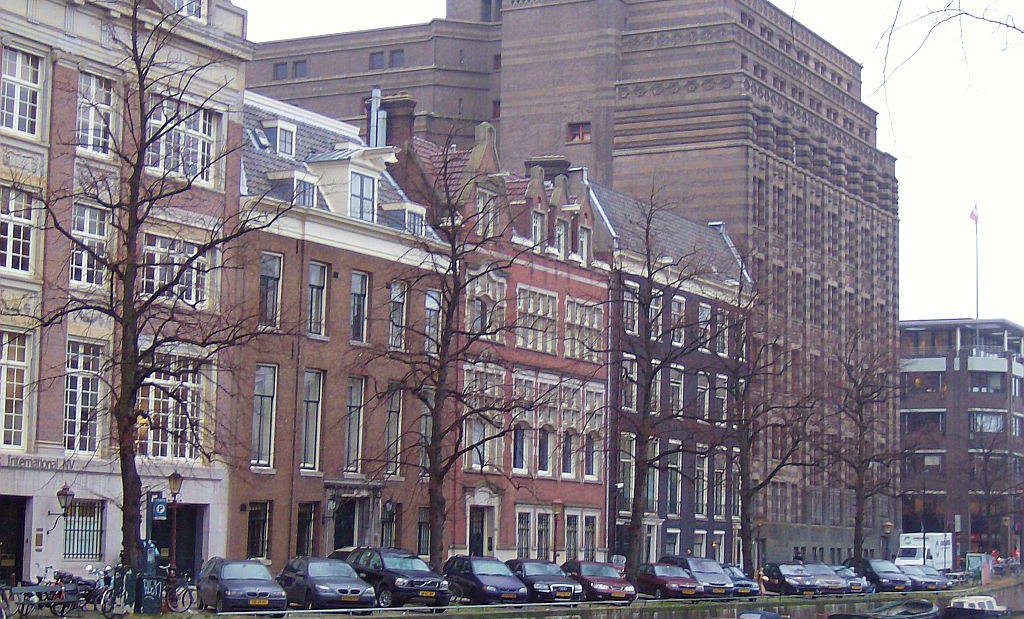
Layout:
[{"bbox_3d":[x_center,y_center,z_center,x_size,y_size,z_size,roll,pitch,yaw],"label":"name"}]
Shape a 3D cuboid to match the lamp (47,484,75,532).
[{"bbox_3d":[-13.196,5.806,60.452,0.928,1.453,0.517,-2,-7,28],"label":"lamp"}]

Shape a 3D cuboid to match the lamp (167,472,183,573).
[{"bbox_3d":[-8.906,6.118,54.444,0.420,3.710,0.420,-3,-8,30],"label":"lamp"}]

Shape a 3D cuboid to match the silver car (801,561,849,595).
[{"bbox_3d":[13.924,12.458,95.758,1.760,1.570,4.300,3,-7,-16],"label":"silver car"}]

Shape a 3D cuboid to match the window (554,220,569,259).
[{"bbox_3d":[2.173,-3.284,97.211,0.500,1.780,1.350,-2,-7,27],"label":"window"}]

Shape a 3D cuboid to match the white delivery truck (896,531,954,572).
[{"bbox_3d":[24.818,15.024,124.135,2.000,3.080,5.300,-3,-8,30],"label":"white delivery truck"}]

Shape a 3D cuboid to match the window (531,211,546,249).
[{"bbox_3d":[1.122,-3.454,89.249,0.300,1.663,1.150,-2,-7,28],"label":"window"}]

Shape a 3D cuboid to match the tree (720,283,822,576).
[{"bbox_3d":[10.611,5.277,84.474,4.300,12.870,4.300,1,-7,0],"label":"tree"}]

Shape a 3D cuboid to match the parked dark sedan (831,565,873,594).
[{"bbox_3d":[15.429,12.958,99.014,1.780,1.400,4.500,4,-7,-20],"label":"parked dark sedan"}]

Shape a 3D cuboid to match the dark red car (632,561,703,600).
[{"bbox_3d":[5.853,10.581,80.302,1.720,1.420,4.350,3,-7,-18],"label":"dark red car"}]

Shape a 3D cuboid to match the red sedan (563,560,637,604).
[{"bbox_3d":[3.035,9.899,74.947,1.750,1.430,4.500,3,-7,-13],"label":"red sedan"}]

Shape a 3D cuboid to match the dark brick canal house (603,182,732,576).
[{"bbox_3d":[5.862,3.117,77.968,4.604,15.680,4.604,1,-7,0],"label":"dark brick canal house"}]

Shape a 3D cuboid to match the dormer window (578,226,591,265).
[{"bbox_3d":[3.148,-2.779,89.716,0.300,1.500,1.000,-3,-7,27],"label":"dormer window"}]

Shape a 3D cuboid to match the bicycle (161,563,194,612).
[{"bbox_3d":[-9.233,7.387,54.500,1.750,1.170,0.600,1,-7,2],"label":"bicycle"}]

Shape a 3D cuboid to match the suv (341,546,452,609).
[{"bbox_3d":[-3.515,7.961,61.111,1.900,1.768,4.800,5,-7,-27],"label":"suv"}]

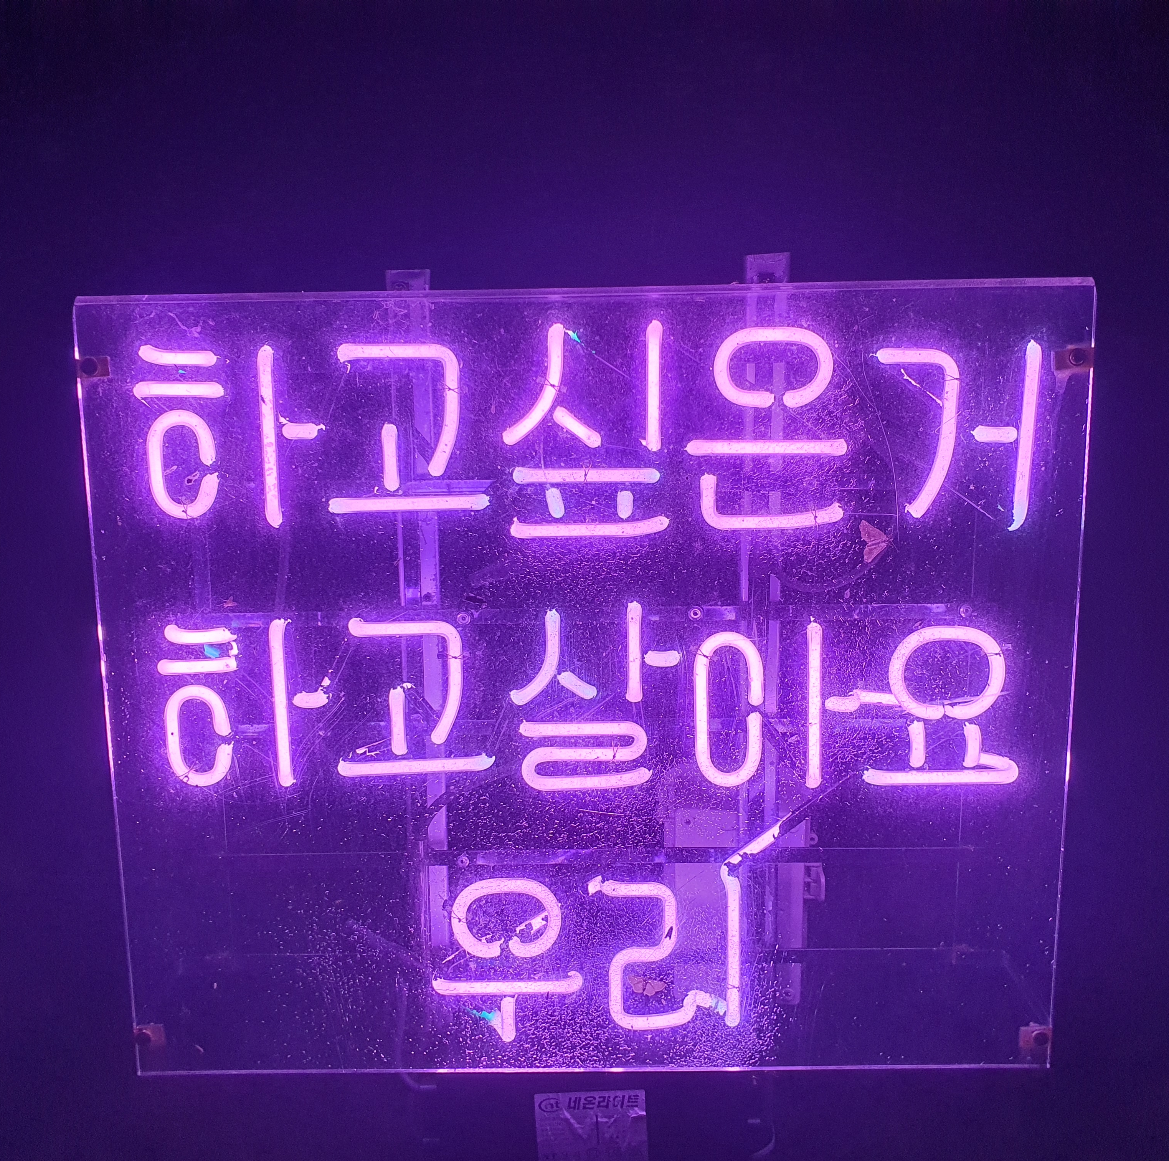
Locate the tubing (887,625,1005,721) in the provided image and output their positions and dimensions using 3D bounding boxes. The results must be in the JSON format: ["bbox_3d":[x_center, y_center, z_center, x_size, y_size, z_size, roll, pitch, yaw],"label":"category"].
[{"bbox_3d":[0.270,0.069,0.864,0.086,0.071,0.013,-1,10,1],"label":"tubing"}]

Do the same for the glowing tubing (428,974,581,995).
[{"bbox_3d":[-0.061,0.315,0.911,0.119,0.014,0.011,-3,10,1],"label":"glowing tubing"}]

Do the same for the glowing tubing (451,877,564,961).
[{"bbox_3d":[-0.060,0.263,0.902,0.086,0.066,0.013,-1,10,1],"label":"glowing tubing"}]

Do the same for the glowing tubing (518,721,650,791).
[{"bbox_3d":[-0.001,0.143,0.950,0.106,0.059,0.015,-1,10,1],"label":"glowing tubing"}]

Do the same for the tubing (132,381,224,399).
[{"bbox_3d":[-0.293,-0.137,0.838,0.066,0.011,0.011,0,10,1],"label":"tubing"}]

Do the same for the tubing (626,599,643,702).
[{"bbox_3d":[0.040,0.059,0.935,0.012,0.083,0.014,0,10,1],"label":"tubing"}]

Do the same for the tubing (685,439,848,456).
[{"bbox_3d":[0.132,-0.096,0.838,0.116,0.011,0.011,0,10,1],"label":"tubing"}]

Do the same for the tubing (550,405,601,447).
[{"bbox_3d":[-0.006,-0.119,0.906,0.046,0.012,0.014,39,8,-6],"label":"tubing"}]

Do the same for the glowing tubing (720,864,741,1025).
[{"bbox_3d":[0.113,0.284,0.901,0.016,0.131,0.015,-1,9,1],"label":"glowing tubing"}]

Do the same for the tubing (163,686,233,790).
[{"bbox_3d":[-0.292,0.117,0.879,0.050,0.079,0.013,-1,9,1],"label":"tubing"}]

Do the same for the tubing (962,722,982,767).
[{"bbox_3d":[0.290,0.123,0.873,0.013,0.035,0.011,-7,9,2],"label":"tubing"}]

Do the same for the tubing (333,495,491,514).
[{"bbox_3d":[-0.139,-0.061,0.917,0.127,0.013,0.014,-1,10,1],"label":"tubing"}]

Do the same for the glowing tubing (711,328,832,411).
[{"bbox_3d":[0.135,-0.152,0.829,0.084,0.056,0.013,-1,9,1],"label":"glowing tubing"}]

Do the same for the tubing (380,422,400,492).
[{"bbox_3d":[-0.141,-0.089,0.844,0.011,0.050,0.011,-1,10,1],"label":"tubing"}]

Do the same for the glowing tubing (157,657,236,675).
[{"bbox_3d":[-0.314,0.070,0.942,0.064,0.012,0.014,-2,10,1],"label":"glowing tubing"}]

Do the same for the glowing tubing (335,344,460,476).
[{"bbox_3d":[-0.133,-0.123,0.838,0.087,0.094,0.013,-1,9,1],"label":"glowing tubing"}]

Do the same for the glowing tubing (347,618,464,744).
[{"bbox_3d":[-0.145,0.082,0.942,0.094,0.104,0.015,-1,10,1],"label":"glowing tubing"}]

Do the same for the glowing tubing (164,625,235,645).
[{"bbox_3d":[-0.310,0.044,0.938,0.058,0.014,0.015,2,10,1],"label":"glowing tubing"}]

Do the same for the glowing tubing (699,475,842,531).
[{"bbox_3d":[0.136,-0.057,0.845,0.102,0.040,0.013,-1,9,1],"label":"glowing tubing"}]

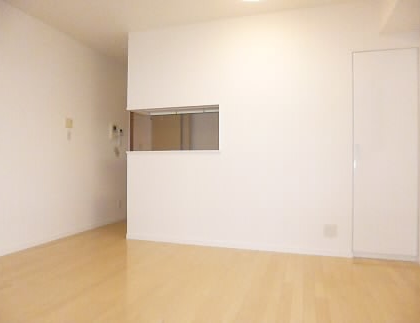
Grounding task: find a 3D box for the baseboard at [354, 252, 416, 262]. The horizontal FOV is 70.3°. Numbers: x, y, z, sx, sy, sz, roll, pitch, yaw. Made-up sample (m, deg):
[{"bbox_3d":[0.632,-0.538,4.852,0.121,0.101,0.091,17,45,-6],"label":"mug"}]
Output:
[{"bbox_3d":[1.645,0.905,2.814,0.540,0.050,0.015,0,0,17],"label":"baseboard"}]

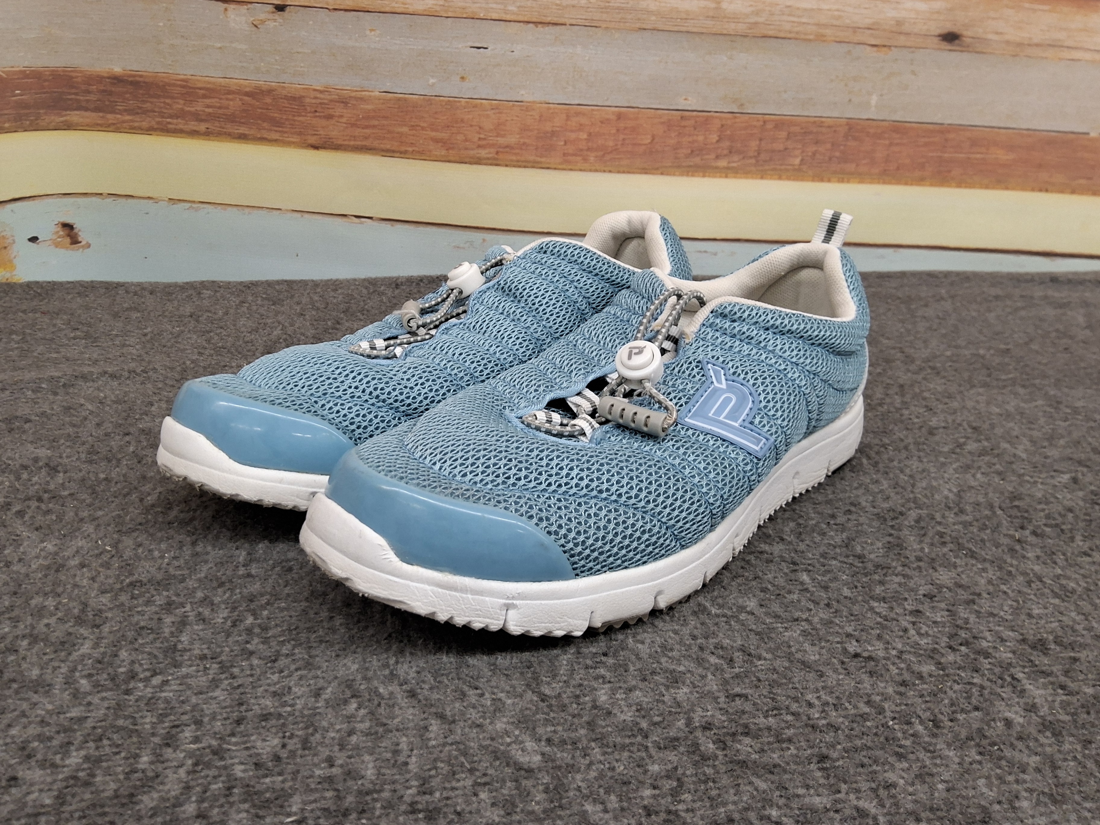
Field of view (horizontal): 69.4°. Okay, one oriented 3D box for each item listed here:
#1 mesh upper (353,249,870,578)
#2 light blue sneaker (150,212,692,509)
[{"bbox_3d":[0.045,-0.016,0.301,0.251,0.072,0.099,-19,28,-39],"label":"mesh upper"},{"bbox_3d":[-0.041,-0.035,0.366,0.270,0.093,0.103,-16,27,-35],"label":"light blue sneaker"}]

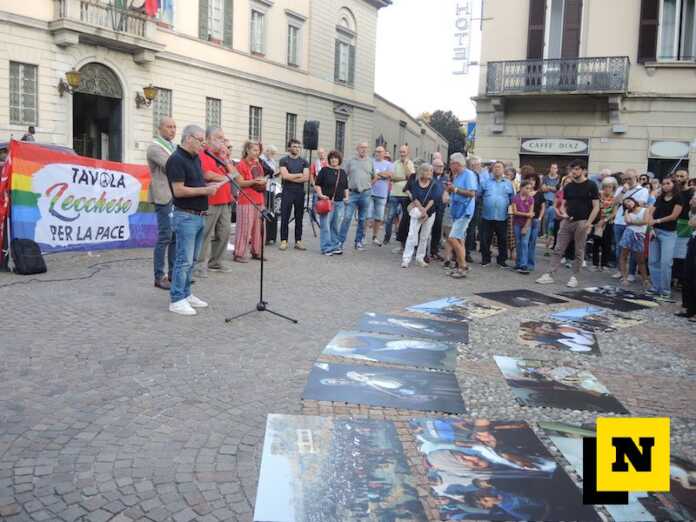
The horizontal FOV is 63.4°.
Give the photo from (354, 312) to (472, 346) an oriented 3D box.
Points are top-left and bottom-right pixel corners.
[{"bbox_3d":[0.625,0.601,5.227,1.000,0.010,0.700,5,9,10],"label":"photo"}]

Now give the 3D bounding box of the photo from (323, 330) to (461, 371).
[{"bbox_3d":[0.353,0.698,4.526,1.000,0.010,0.700,5,9,9],"label":"photo"}]

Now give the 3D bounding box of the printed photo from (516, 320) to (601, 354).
[{"bbox_3d":[1.937,0.686,5.197,0.690,0.010,0.900,6,10,18],"label":"printed photo"}]

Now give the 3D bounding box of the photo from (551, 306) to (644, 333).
[{"bbox_3d":[2.693,0.602,5.997,0.960,0.010,0.690,-5,13,-43],"label":"photo"}]

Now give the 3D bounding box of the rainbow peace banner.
[{"bbox_3d":[-3.571,-0.812,7.846,0.060,1.370,2.050,11,12,40],"label":"rainbow peace banner"}]

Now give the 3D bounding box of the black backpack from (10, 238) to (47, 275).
[{"bbox_3d":[-3.717,-0.082,6.610,0.350,0.400,0.220,-2,11,-30],"label":"black backpack"}]

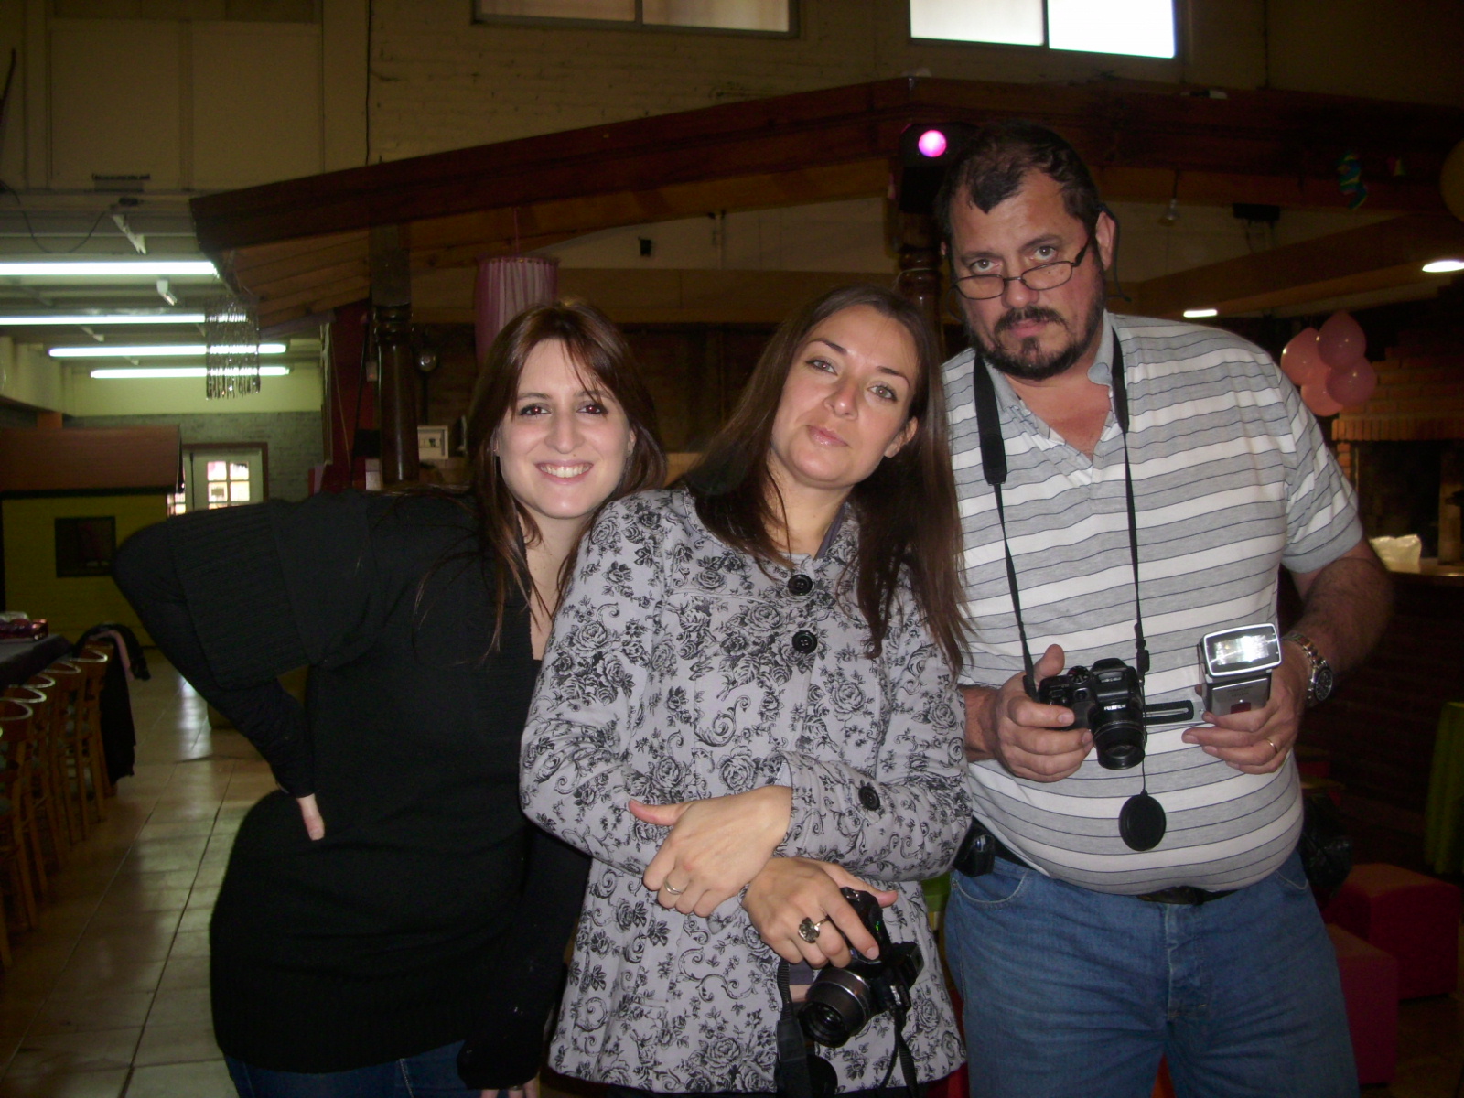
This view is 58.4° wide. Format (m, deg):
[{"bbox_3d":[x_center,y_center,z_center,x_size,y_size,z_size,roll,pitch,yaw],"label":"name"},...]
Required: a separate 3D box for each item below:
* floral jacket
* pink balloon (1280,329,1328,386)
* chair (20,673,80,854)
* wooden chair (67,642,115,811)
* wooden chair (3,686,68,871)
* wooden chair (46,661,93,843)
[{"bbox_3d":[0.015,0.244,1.383,0.475,0.630,0.360,-1,3,-9],"label":"floral jacket"},{"bbox_3d":[2.532,-0.853,5.800,0.210,0.250,0.210,-1,3,0],"label":"pink balloon"},{"bbox_3d":[-2.988,0.924,5.394,0.450,0.770,0.420,-1,3,-17],"label":"chair"},{"bbox_3d":[-3.175,0.886,6.224,0.450,0.770,0.420,-1,3,-17],"label":"wooden chair"},{"bbox_3d":[-2.851,0.940,5.032,0.450,0.770,0.420,-1,3,-17],"label":"wooden chair"},{"bbox_3d":[-3.090,0.906,5.790,0.450,0.770,0.420,-1,3,-17],"label":"wooden chair"}]

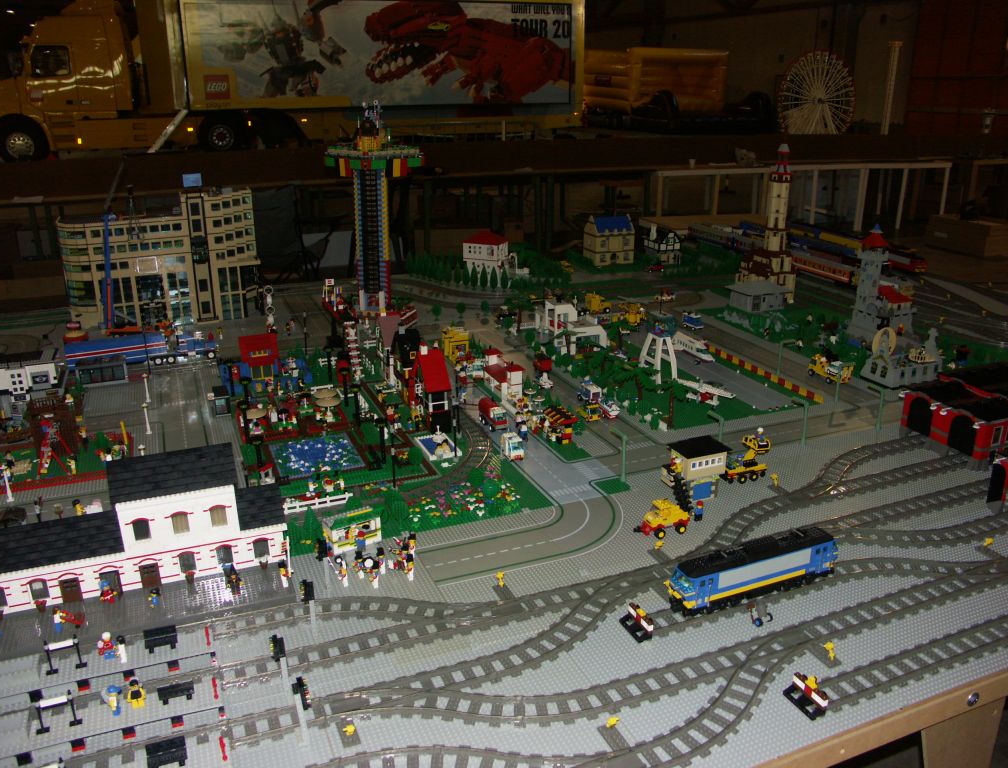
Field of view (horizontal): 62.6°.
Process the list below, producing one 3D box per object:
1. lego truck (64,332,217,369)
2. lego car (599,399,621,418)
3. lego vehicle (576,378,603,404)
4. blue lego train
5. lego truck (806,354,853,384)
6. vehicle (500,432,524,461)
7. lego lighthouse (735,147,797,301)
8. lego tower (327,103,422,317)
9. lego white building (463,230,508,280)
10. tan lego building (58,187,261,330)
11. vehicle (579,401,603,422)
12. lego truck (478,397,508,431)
[{"bbox_3d":[-1.191,-0.106,2.720,0.488,0.088,0.060,-8,21,-21],"label":"lego truck"},{"bbox_3d":[0.279,0.066,2.239,0.038,0.034,0.078,-6,20,-16],"label":"lego car"},{"bbox_3d":[0.241,0.023,2.332,0.038,0.055,0.074,-8,20,-21],"label":"lego vehicle"},{"bbox_3d":[0.429,0.316,1.401,0.322,0.082,0.050,-8,20,-21],"label":"blue lego train"},{"bbox_3d":[0.974,-0.039,2.492,0.050,0.056,0.126,-8,20,-21],"label":"lego truck"},{"bbox_3d":[0.019,0.147,1.987,0.034,0.050,0.070,-8,20,-21],"label":"vehicle"},{"bbox_3d":[1.105,-0.659,3.397,0.168,0.650,0.168,-13,22,-31],"label":"lego lighthouse"},{"bbox_3d":[-0.529,-0.713,3.349,0.352,0.810,0.352,-8,20,-21],"label":"lego tower"},{"bbox_3d":[-0.087,-0.568,3.761,0.180,0.250,0.112,8,21,24],"label":"lego white building"},{"bbox_3d":[-1.345,-0.504,3.267,0.720,0.500,0.264,-8,20,-21],"label":"tan lego building"},{"bbox_3d":[0.228,0.069,2.226,0.035,0.038,0.074,-8,20,-21],"label":"vehicle"},{"bbox_3d":[-0.032,0.080,2.180,0.044,0.053,0.106,-8,20,-21],"label":"lego truck"}]

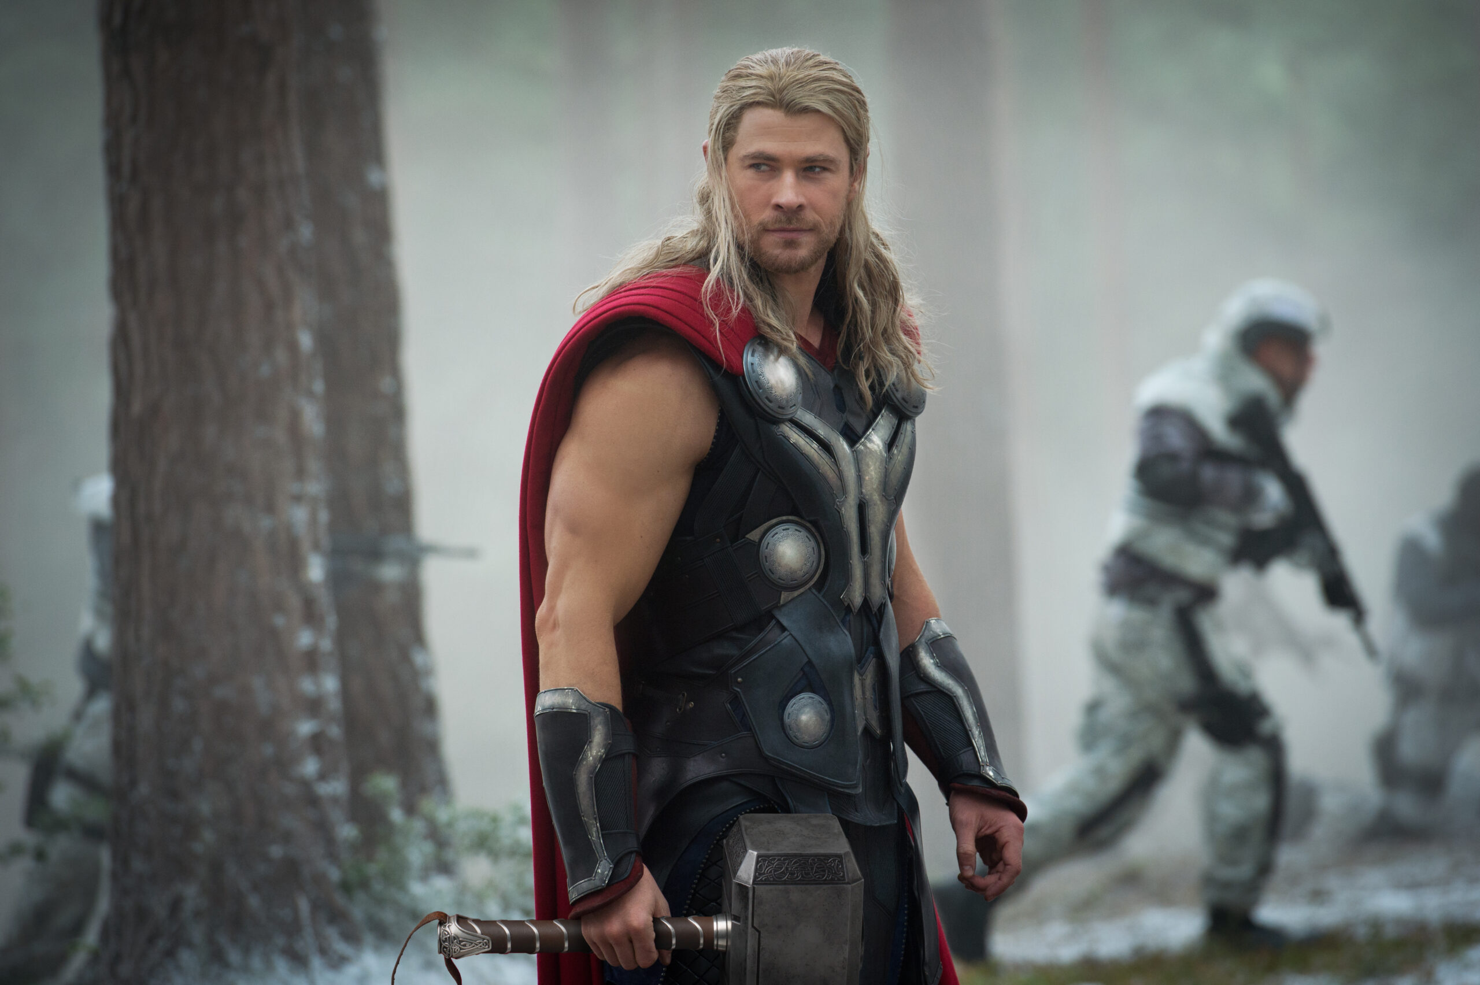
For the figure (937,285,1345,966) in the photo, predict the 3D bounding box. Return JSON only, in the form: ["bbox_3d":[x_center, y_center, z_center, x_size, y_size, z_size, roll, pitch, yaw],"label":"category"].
[{"bbox_3d":[0.959,0.304,19.800,0.970,1.640,0.580,0,2,-7],"label":"figure"}]

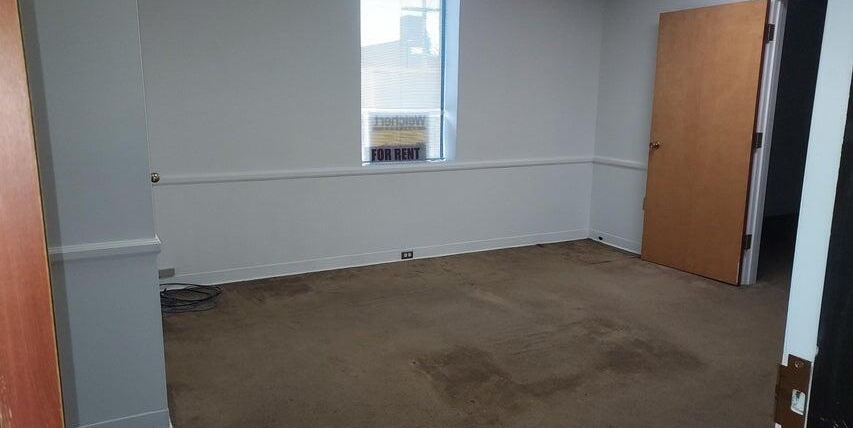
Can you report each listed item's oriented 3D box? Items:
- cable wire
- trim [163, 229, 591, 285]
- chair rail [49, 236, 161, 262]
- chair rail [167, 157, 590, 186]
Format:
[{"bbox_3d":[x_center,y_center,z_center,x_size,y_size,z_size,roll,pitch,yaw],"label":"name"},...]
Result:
[{"bbox_3d":[-1.704,0.591,4.255,0.440,0.060,0.450,-5,14,-26],"label":"cable wire"},{"bbox_3d":[-0.154,0.366,5.267,4.137,0.102,0.016,-5,13,-26],"label":"trim"},{"bbox_3d":[-1.310,0.158,2.403,0.430,0.068,0.035,-5,14,-26],"label":"chair rail"},{"bbox_3d":[-0.152,-0.399,5.130,4.157,0.073,0.030,-5,14,-26],"label":"chair rail"}]

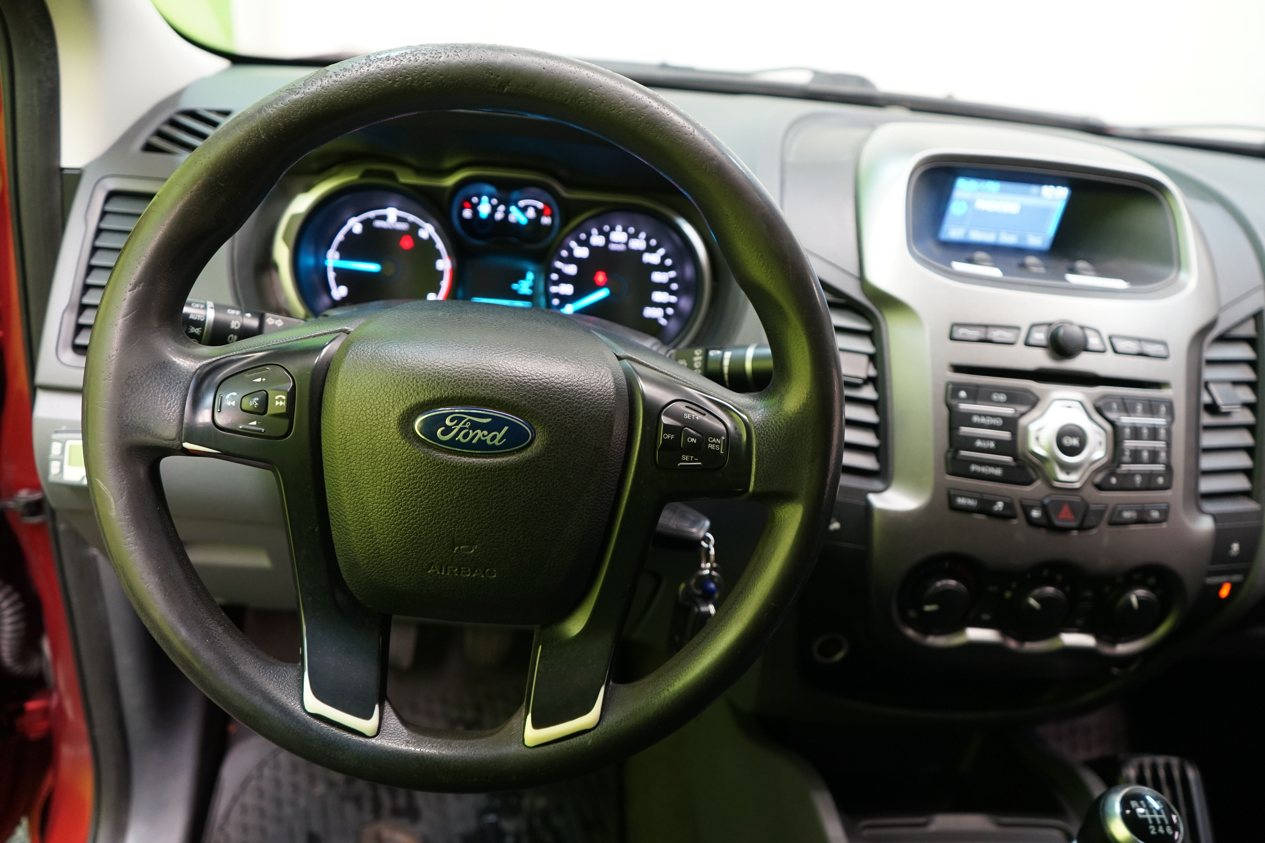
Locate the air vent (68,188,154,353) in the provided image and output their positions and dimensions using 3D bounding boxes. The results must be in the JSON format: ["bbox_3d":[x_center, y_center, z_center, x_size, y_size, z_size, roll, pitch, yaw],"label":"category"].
[{"bbox_3d":[-0.386,-0.110,0.745,0.066,0.130,0.035,4,1,-7],"label":"air vent"}]

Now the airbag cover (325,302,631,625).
[{"bbox_3d":[-0.081,0.021,0.518,0.154,0.165,0.055,4,1,-7],"label":"airbag cover"}]

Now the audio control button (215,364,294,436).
[{"bbox_3d":[-0.195,-0.010,0.508,0.040,0.037,0.013,4,1,-7],"label":"audio control button"}]

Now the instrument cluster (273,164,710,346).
[{"bbox_3d":[-0.102,-0.114,0.740,0.322,0.145,0.070,4,-1,-7],"label":"instrument cluster"}]

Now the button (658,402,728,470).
[{"bbox_3d":[0.033,0.008,0.538,0.039,0.037,0.013,4,1,-7],"label":"button"}]

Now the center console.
[{"bbox_3d":[0.288,-0.012,0.700,0.315,0.385,0.120,4,-6,-7],"label":"center console"}]

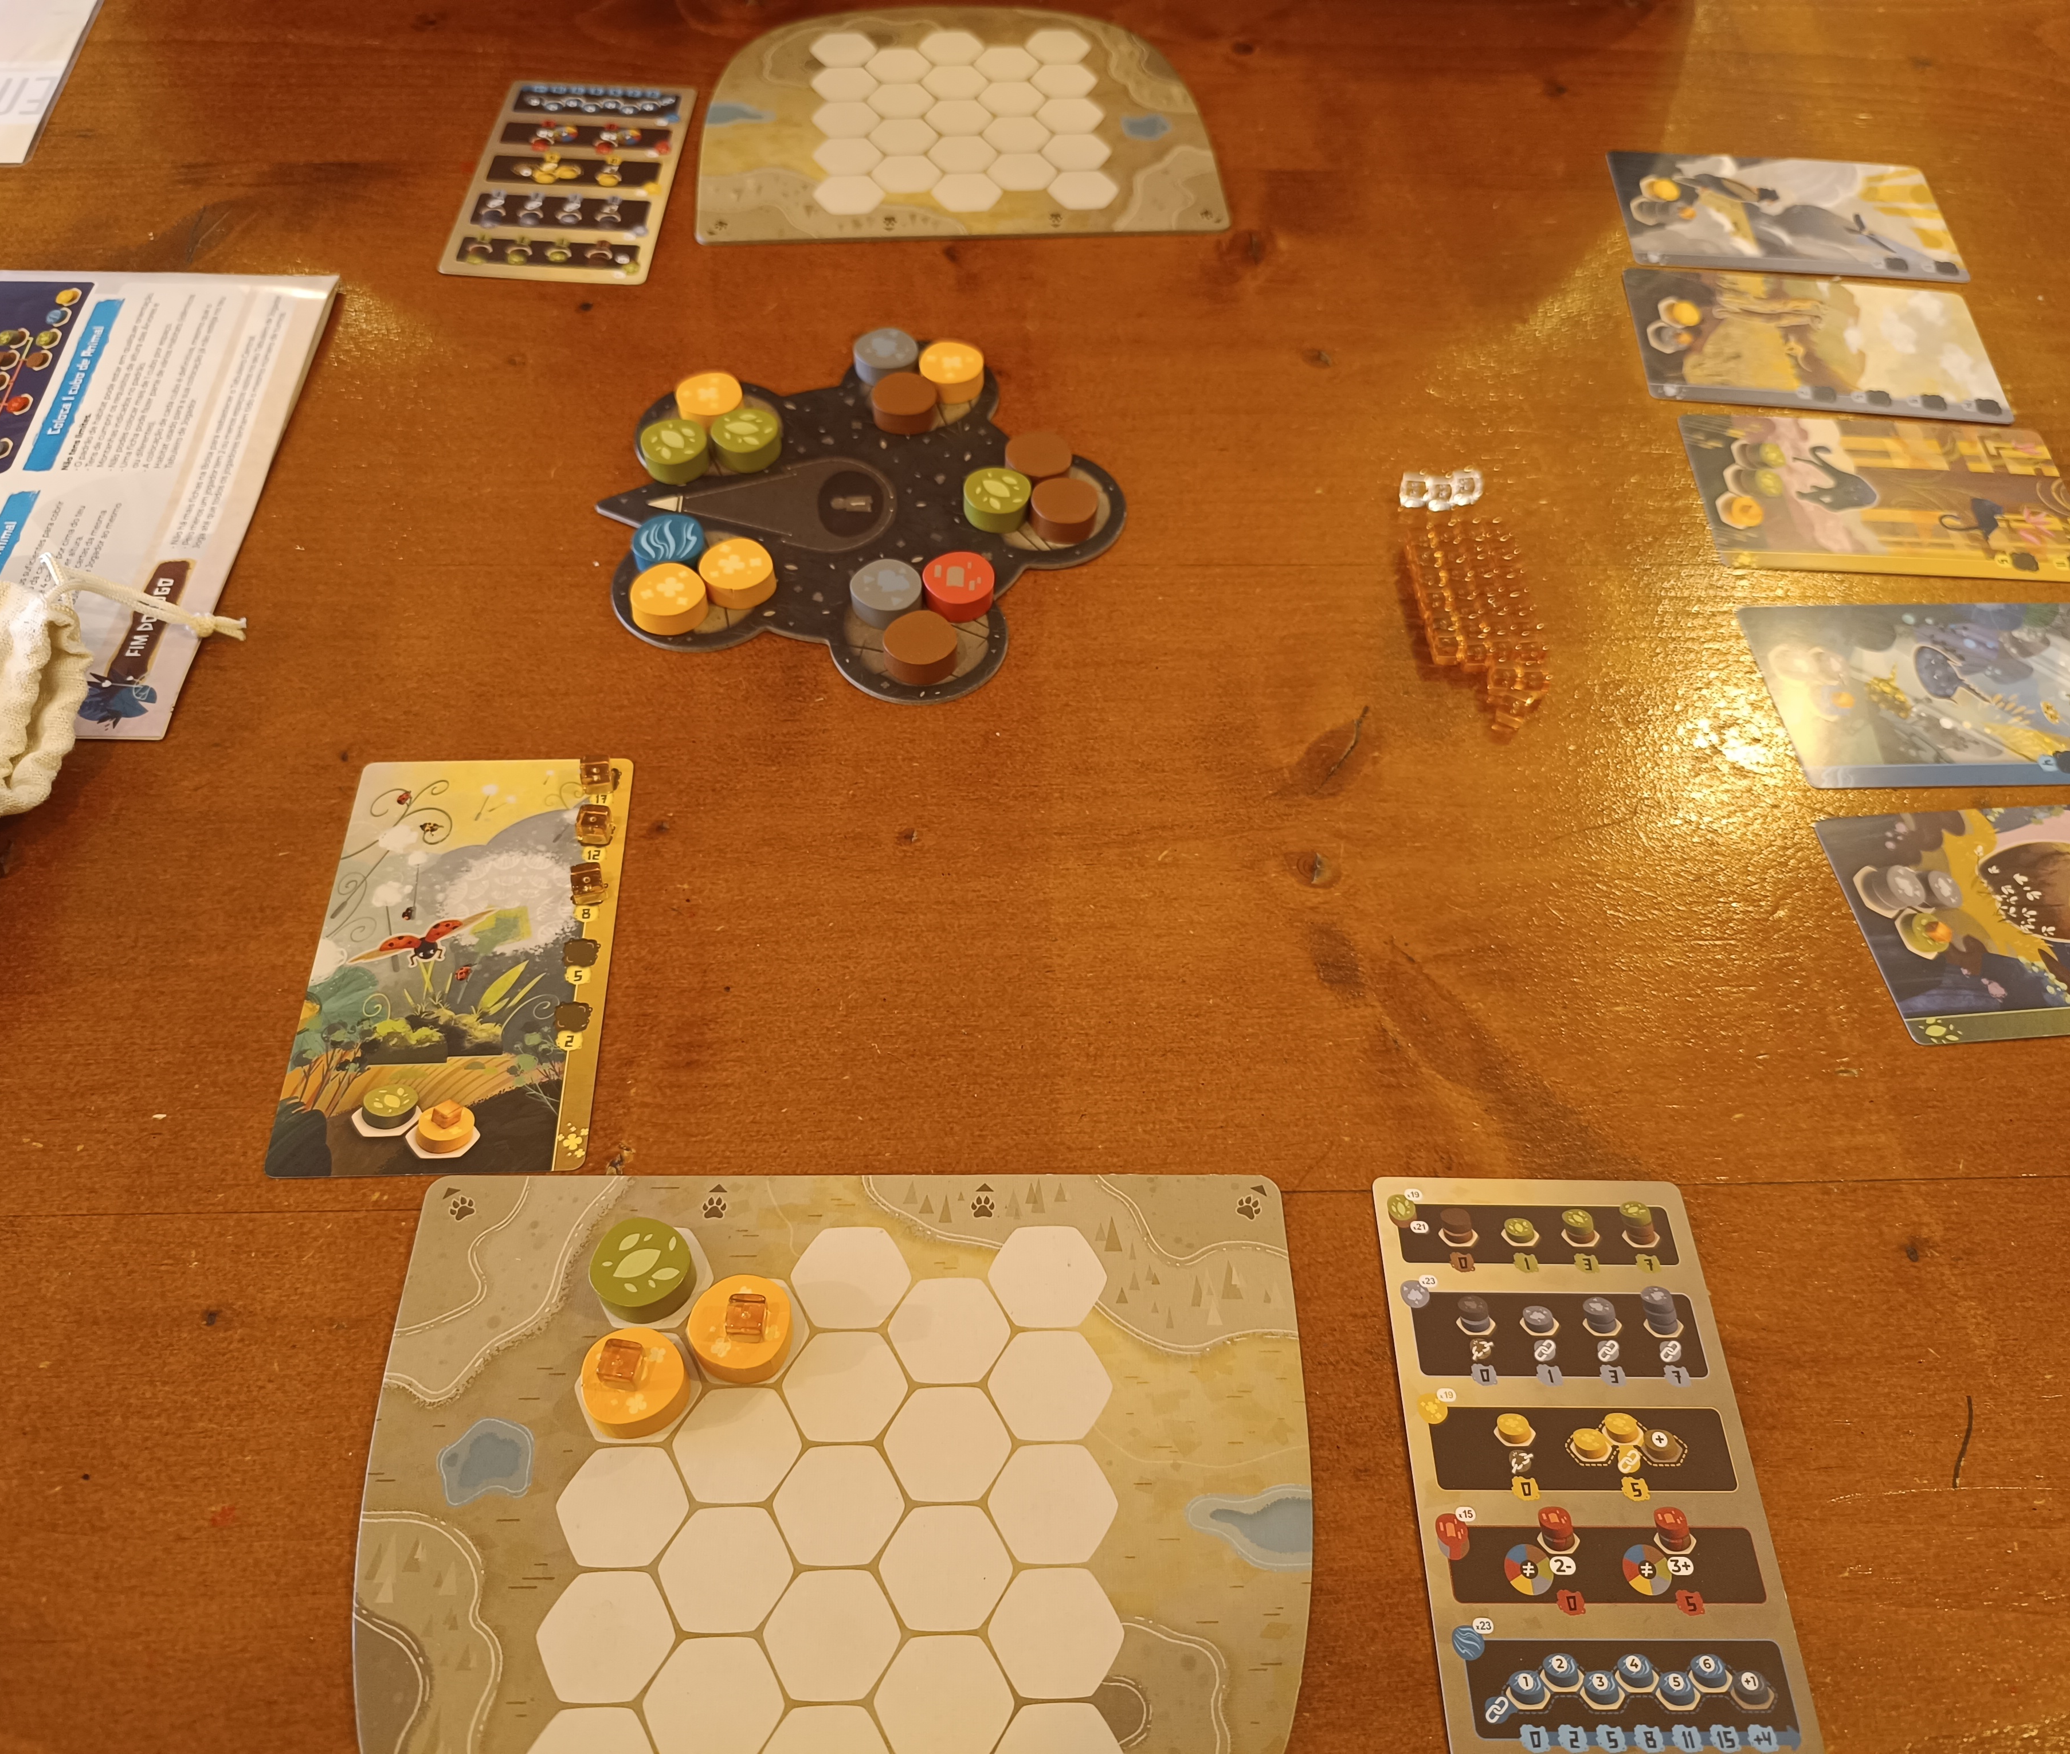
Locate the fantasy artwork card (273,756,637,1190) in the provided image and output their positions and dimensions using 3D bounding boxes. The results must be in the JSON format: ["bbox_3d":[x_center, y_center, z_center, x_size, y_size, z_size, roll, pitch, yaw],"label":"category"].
[{"bbox_3d":[-0.140,0.018,0.398,0.070,0.001,0.119,-1,55,-3],"label":"fantasy artwork card"}]

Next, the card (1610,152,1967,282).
[{"bbox_3d":[0.276,-0.244,0.598,0.120,0.001,0.070,3,55,0],"label":"card"}]

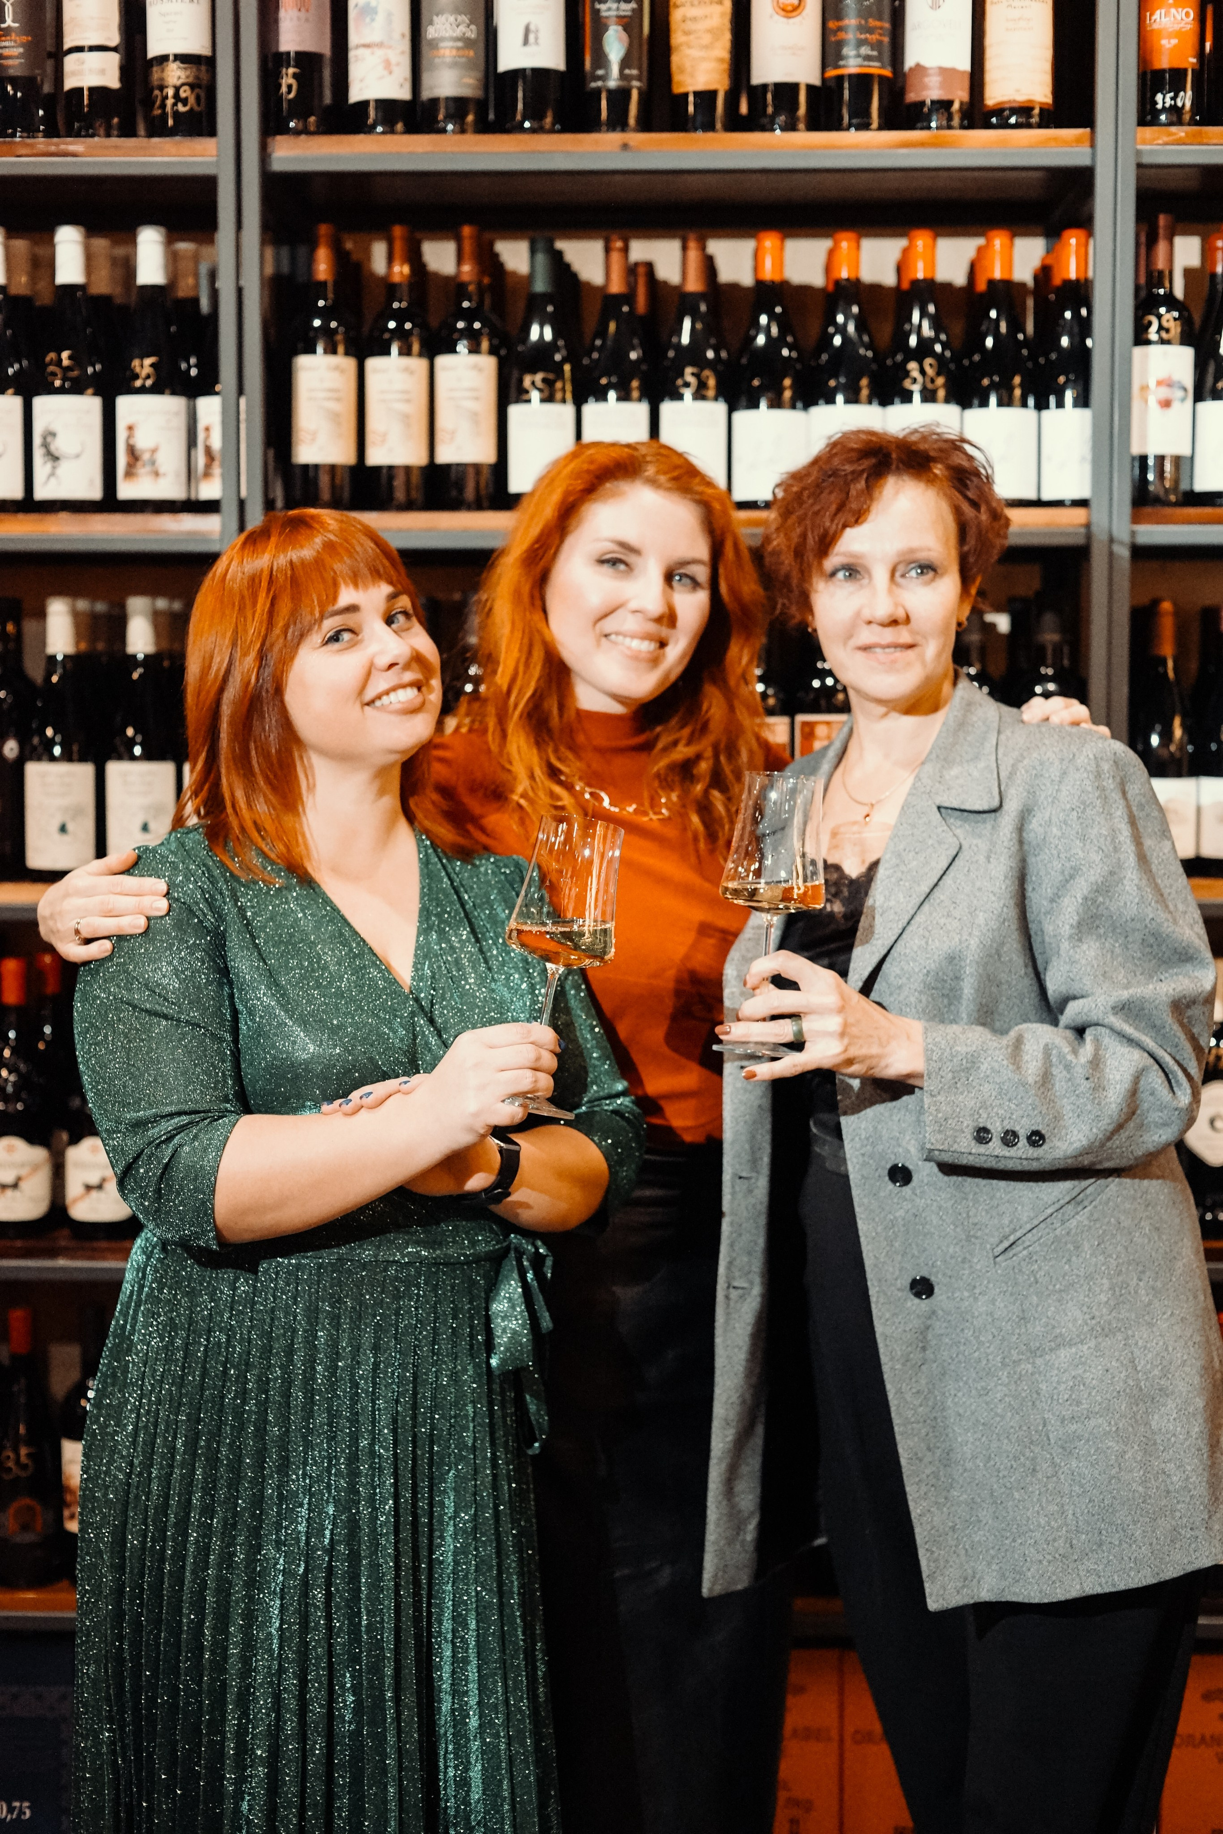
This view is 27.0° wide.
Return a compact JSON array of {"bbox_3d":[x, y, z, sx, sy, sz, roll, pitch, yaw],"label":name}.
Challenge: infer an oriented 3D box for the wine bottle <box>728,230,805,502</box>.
[{"bbox_3d":[0.171,-0.581,2.731,0.083,0.296,0.083,0,4,1],"label":"wine bottle"}]

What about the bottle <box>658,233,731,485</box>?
[{"bbox_3d":[0.089,-0.580,2.733,0.079,0.295,0.079,0,4,1],"label":"bottle"}]

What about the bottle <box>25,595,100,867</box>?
[{"bbox_3d":[-0.600,-0.193,2.776,0.082,0.306,0.082,0,4,1],"label":"bottle"}]

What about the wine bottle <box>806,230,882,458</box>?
[{"bbox_3d":[0.252,-0.581,2.730,0.083,0.296,0.083,0,4,1],"label":"wine bottle"}]

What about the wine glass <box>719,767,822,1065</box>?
[{"bbox_3d":[0.128,-0.002,2.020,0.083,0.221,0.083,5,4,1],"label":"wine glass"}]

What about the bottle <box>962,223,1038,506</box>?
[{"bbox_3d":[0.417,-0.582,2.727,0.083,0.297,0.083,0,4,1],"label":"bottle"}]

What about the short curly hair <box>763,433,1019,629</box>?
[{"bbox_3d":[0.235,-0.333,2.190,0.215,0.180,0.215,1,4,9],"label":"short curly hair"}]

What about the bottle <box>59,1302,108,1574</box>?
[{"bbox_3d":[-0.569,0.578,2.806,0.076,0.303,0.076,0,4,2],"label":"bottle"}]

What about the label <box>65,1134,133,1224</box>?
[{"bbox_3d":[-0.564,0.292,2.783,0.076,0.095,0.022,0,4,1],"label":"label"}]

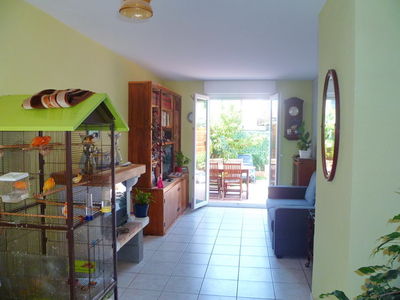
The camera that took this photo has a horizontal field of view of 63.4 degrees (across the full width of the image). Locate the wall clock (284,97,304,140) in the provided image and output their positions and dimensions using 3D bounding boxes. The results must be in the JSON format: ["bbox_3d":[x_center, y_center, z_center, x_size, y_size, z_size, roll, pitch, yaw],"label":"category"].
[{"bbox_3d":[1.753,-0.574,6.026,0.365,0.810,0.150,0,2,9],"label":"wall clock"}]

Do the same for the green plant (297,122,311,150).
[{"bbox_3d":[1.809,-0.232,5.638,0.240,0.500,0.240,0,2,9],"label":"green plant"}]

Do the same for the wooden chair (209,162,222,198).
[{"bbox_3d":[0.296,0.736,7.899,0.460,0.870,0.520,0,2,9],"label":"wooden chair"}]

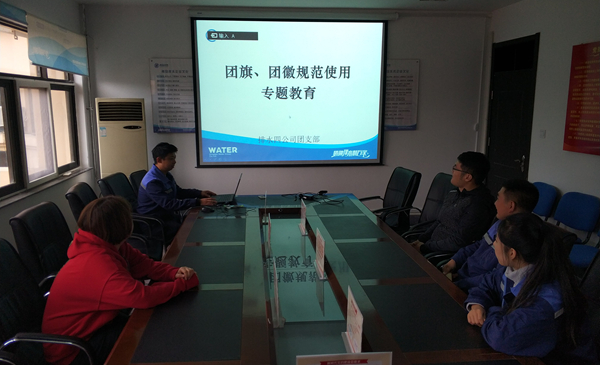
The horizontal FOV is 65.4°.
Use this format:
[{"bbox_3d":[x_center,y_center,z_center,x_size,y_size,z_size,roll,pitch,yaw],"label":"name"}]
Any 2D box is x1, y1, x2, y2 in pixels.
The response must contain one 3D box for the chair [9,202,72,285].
[{"bbox_3d":[-1.356,0.637,2.863,0.610,0.990,0.570,0,9,-4],"label":"chair"}]

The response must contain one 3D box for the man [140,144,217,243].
[{"bbox_3d":[-1.159,0.266,4.358,0.720,1.250,0.520,1,9,3],"label":"man"}]

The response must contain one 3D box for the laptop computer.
[{"bbox_3d":[-0.657,0.053,4.117,0.290,0.230,0.360,-1,9,-5],"label":"laptop computer"}]

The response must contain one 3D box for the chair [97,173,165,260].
[{"bbox_3d":[-1.451,0.444,4.064,0.610,0.990,0.570,0,9,-1],"label":"chair"}]

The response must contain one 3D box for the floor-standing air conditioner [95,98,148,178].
[{"bbox_3d":[-2.270,-0.222,5.974,0.560,1.690,0.340,-4,10,-23],"label":"floor-standing air conditioner"}]

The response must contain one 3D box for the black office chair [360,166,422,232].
[{"bbox_3d":[0.824,0.374,4.545,0.610,0.990,0.570,-2,9,-11],"label":"black office chair"}]

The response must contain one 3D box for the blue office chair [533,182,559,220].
[{"bbox_3d":[2.260,0.431,4.763,0.550,0.820,0.480,-1,9,-5],"label":"blue office chair"}]

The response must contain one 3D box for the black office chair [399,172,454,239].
[{"bbox_3d":[0.970,0.481,3.854,0.620,1.000,0.570,-2,9,-14],"label":"black office chair"}]

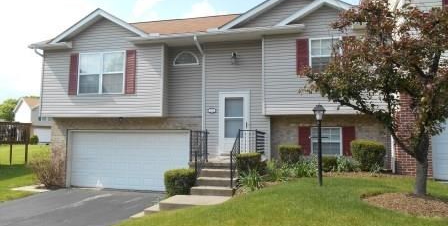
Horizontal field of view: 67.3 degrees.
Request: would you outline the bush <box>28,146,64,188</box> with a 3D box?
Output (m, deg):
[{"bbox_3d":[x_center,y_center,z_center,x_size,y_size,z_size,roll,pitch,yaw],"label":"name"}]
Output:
[{"bbox_3d":[-6.611,2.014,12.700,1.100,1.530,1.000,-1,-5,14],"label":"bush"}]

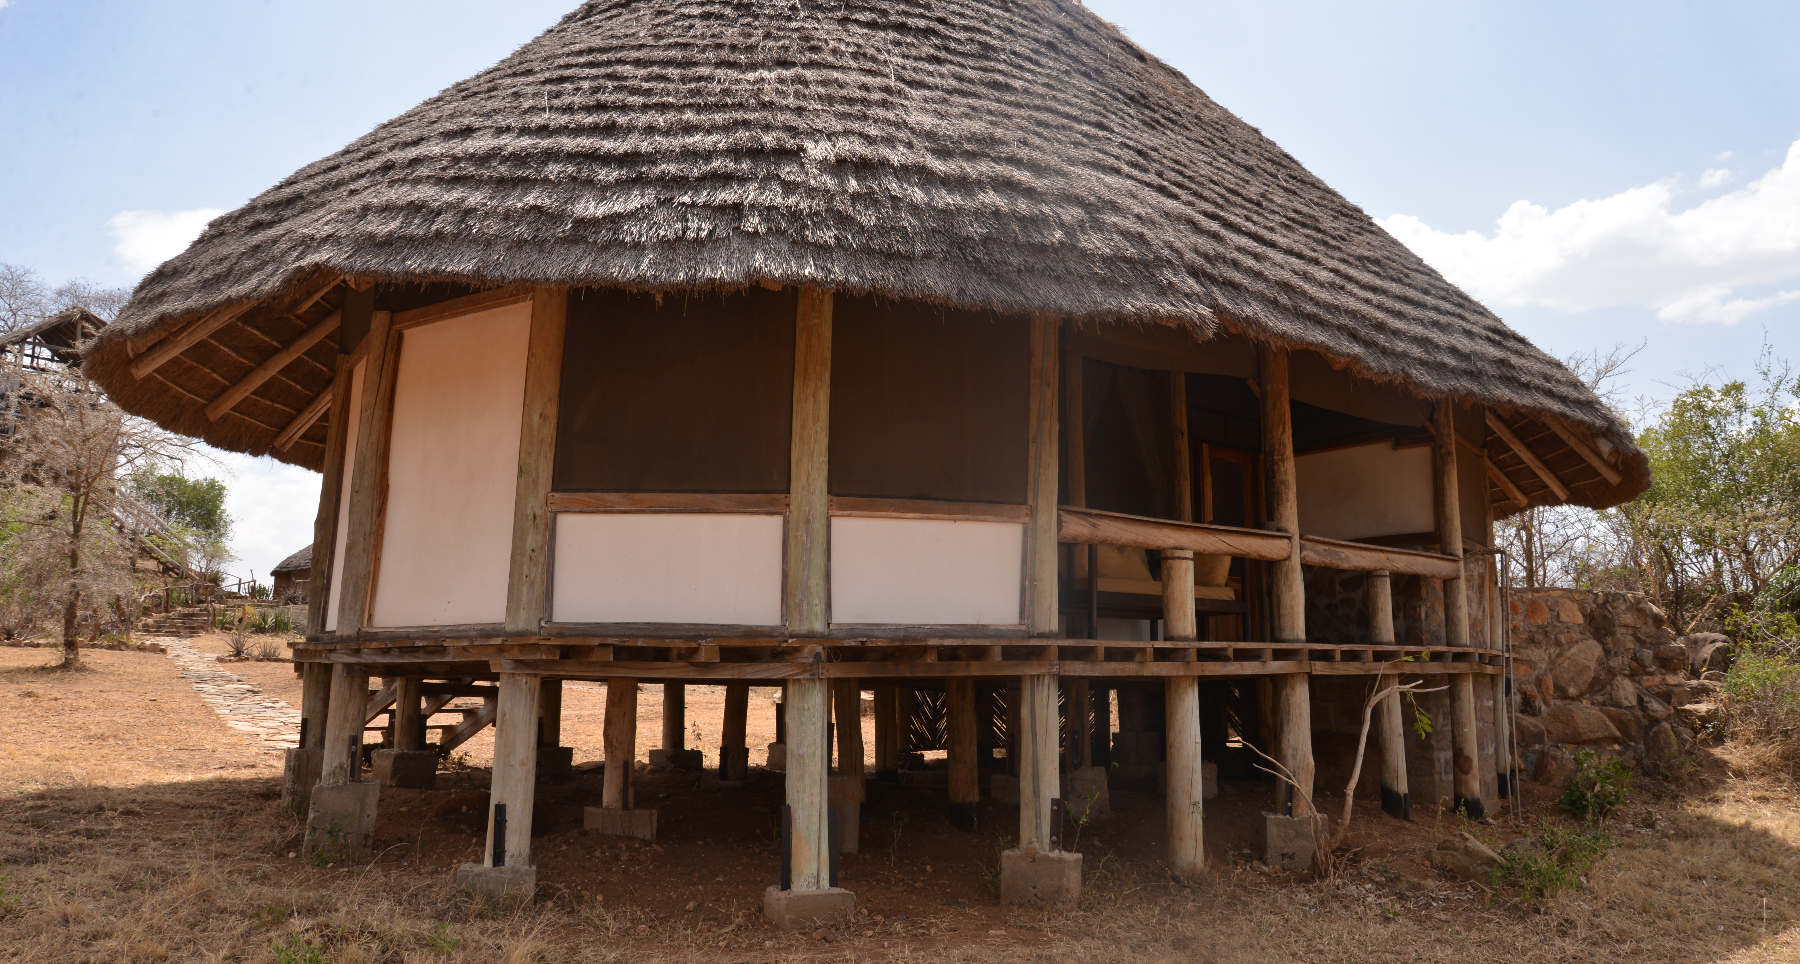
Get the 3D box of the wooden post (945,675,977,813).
[{"bbox_3d":[0.512,2.177,10.697,0.250,1.113,0.250,-1,-8,0],"label":"wooden post"}]

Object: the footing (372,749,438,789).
[{"bbox_3d":[-4.697,2.715,12.336,0.470,0.340,0.470,-7,-11,39],"label":"footing"}]

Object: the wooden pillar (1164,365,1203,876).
[{"bbox_3d":[2.097,1.007,9.674,0.260,3.716,0.260,1,-8,0],"label":"wooden pillar"}]

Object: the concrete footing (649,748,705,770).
[{"bbox_3d":[-2.629,3.258,15.289,0.480,0.227,0.480,6,-10,-37],"label":"concrete footing"}]

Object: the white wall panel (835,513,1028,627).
[{"bbox_3d":[0.196,0.625,8.907,1.403,0.716,0.050,3,-9,-19],"label":"white wall panel"}]

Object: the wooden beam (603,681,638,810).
[{"bbox_3d":[-2.220,2.066,10.313,0.250,1.030,0.250,0,-8,0],"label":"wooden beam"}]

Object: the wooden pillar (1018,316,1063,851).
[{"bbox_3d":[0.974,0.612,8.849,0.250,3.692,0.250,1,-8,0],"label":"wooden pillar"}]

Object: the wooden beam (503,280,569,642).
[{"bbox_3d":[-2.320,-0.171,8.328,0.230,2.284,0.230,2,-8,0],"label":"wooden beam"}]

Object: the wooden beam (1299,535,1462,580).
[{"bbox_3d":[4.501,0.720,11.963,0.210,0.220,3.275,-8,-11,44],"label":"wooden beam"}]

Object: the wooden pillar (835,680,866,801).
[{"bbox_3d":[-0.483,2.491,12.572,0.250,1.123,0.250,-3,-8,0],"label":"wooden pillar"}]

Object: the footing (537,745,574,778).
[{"bbox_3d":[-3.661,2.954,13.621,0.480,0.330,0.480,3,-8,-20],"label":"footing"}]

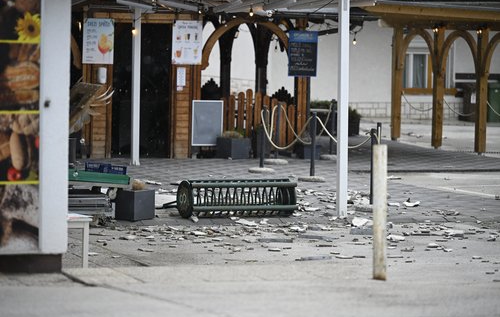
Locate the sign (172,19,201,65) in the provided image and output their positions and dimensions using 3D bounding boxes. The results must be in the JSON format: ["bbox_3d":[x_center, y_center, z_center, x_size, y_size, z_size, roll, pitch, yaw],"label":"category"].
[{"bbox_3d":[-0.994,-1.835,30.850,0.480,0.700,0.020,0,4,-11],"label":"sign"}]

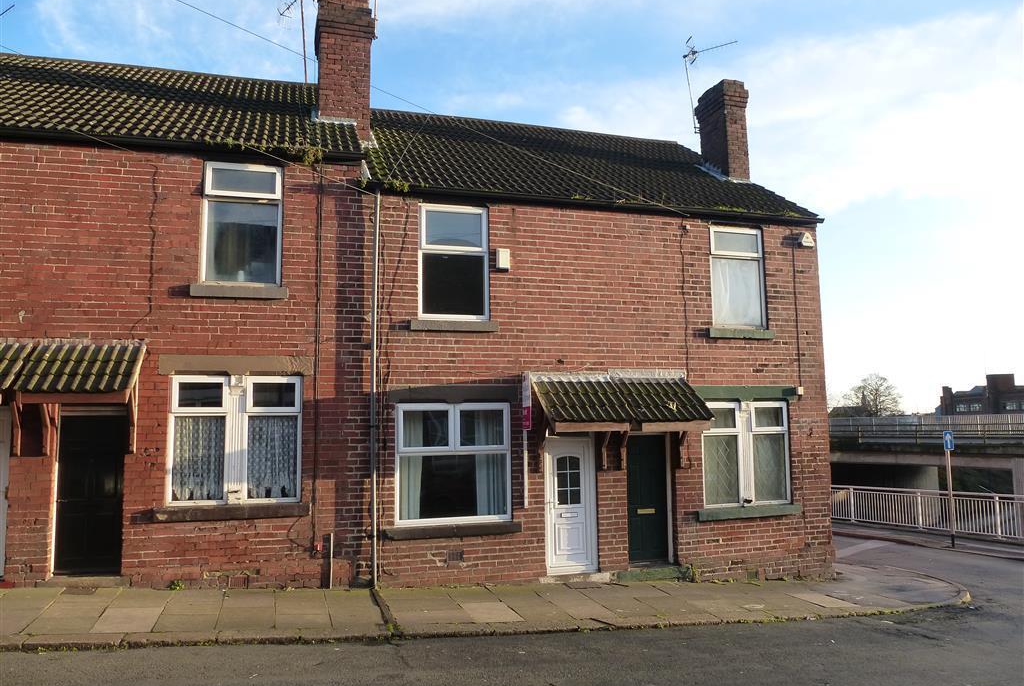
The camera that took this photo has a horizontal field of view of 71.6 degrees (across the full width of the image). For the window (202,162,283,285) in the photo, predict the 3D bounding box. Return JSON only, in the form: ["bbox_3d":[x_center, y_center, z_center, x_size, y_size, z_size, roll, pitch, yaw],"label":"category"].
[{"bbox_3d":[-3.591,-1.575,9.507,0.977,1.633,0.086,1,-6,-13],"label":"window"}]

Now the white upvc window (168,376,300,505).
[{"bbox_3d":[-3.573,1.255,9.236,1.595,1.620,0.096,1,-6,-13],"label":"white upvc window"}]

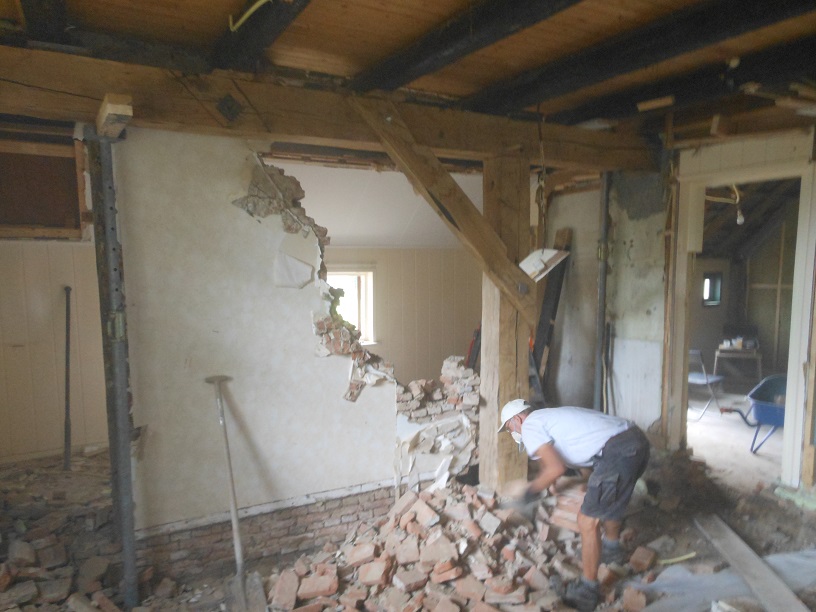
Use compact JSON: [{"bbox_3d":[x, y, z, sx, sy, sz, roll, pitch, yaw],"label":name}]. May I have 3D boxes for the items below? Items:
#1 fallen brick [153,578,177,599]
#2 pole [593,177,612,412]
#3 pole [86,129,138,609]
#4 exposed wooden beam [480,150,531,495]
[{"bbox_3d":[-1.279,1.482,3.103,0.115,0.065,0.100,-3,6,-28],"label":"fallen brick"},{"bbox_3d":[1.518,0.130,4.615,0.095,2.323,0.095,-3,6,-28],"label":"pole"},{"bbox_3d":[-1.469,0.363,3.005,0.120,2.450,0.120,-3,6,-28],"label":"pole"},{"bbox_3d":[0.695,0.163,4.188,0.265,2.379,0.220,-3,6,-28],"label":"exposed wooden beam"}]

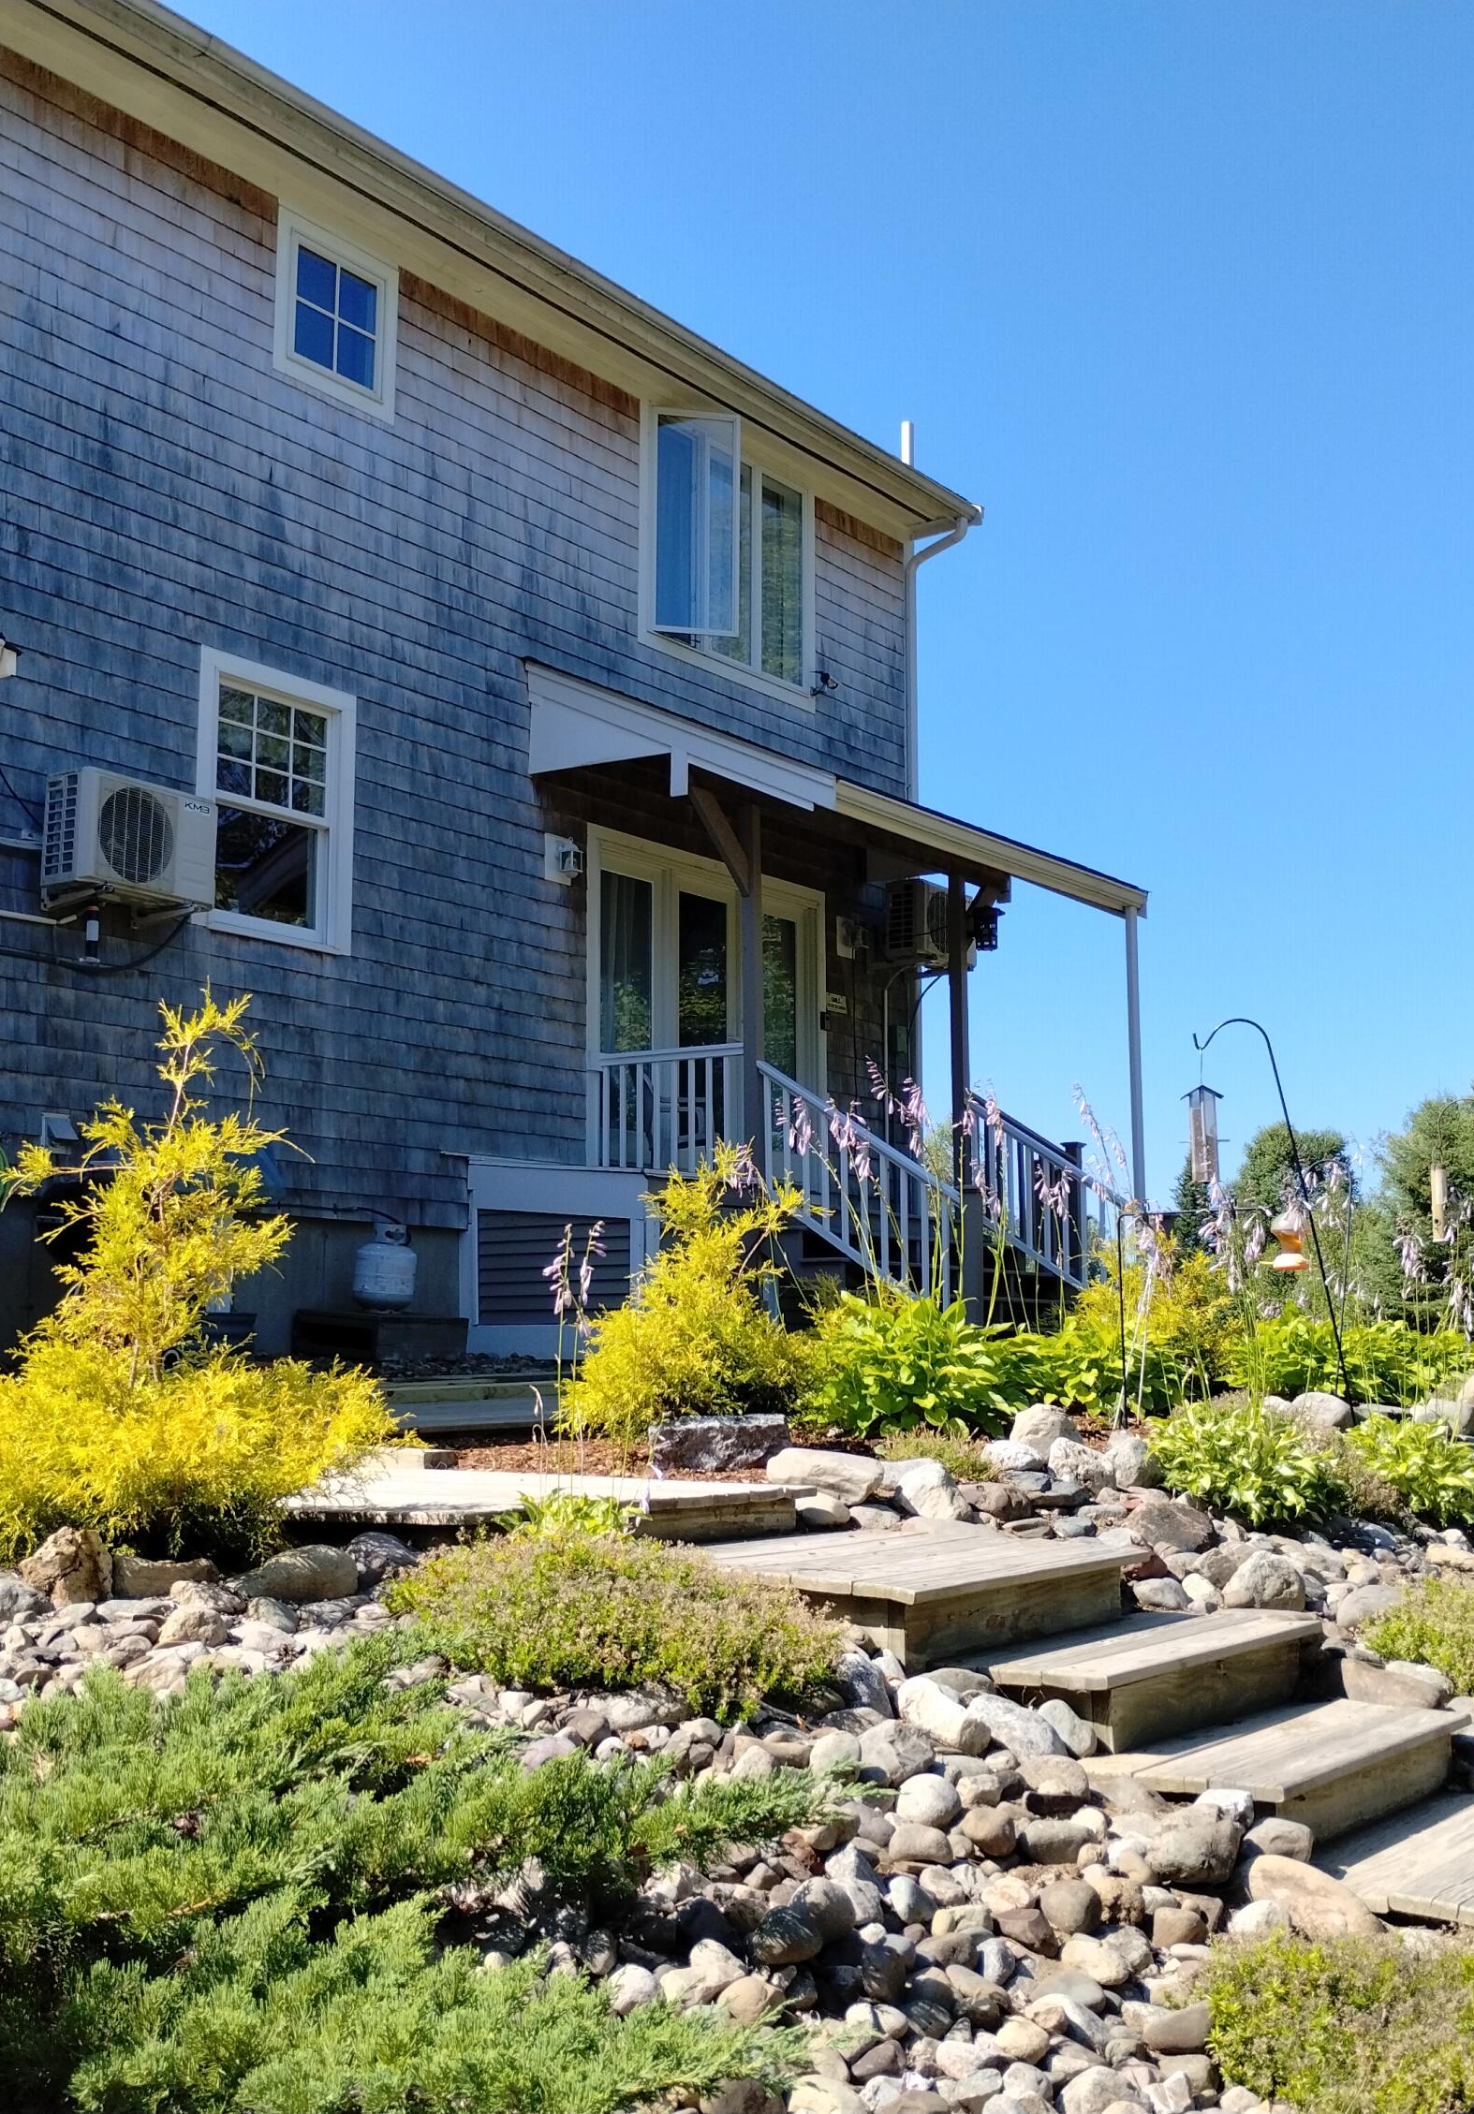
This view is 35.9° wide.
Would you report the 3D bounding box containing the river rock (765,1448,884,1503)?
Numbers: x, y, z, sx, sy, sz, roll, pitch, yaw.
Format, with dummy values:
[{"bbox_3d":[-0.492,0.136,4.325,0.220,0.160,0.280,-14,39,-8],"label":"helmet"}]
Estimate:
[{"bbox_3d":[0.244,1.176,6.400,0.330,0.150,0.210,0,-8,2],"label":"river rock"}]

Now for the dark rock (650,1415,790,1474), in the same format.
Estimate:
[{"bbox_3d":[-0.064,1.516,8.900,0.540,0.210,0.320,0,-9,0],"label":"dark rock"}]

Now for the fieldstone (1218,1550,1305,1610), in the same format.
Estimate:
[{"bbox_3d":[1.155,1.158,5.000,0.190,0.140,0.165,-2,-8,13],"label":"fieldstone"}]

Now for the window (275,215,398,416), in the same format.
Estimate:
[{"bbox_3d":[-2.146,-3.991,12.280,0.100,0.910,0.860,-7,-11,36],"label":"window"}]

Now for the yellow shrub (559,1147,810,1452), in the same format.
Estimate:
[{"bbox_3d":[-0.222,1.024,9.600,1.050,1.270,1.000,0,-9,-1],"label":"yellow shrub"}]

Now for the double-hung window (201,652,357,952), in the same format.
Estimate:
[{"bbox_3d":[-2.338,-1.282,11.606,0.060,1.410,1.050,-7,-11,36],"label":"double-hung window"}]

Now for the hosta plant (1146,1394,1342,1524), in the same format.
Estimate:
[{"bbox_3d":[1.323,1.053,5.900,0.500,0.330,0.480,-2,-8,12],"label":"hosta plant"}]

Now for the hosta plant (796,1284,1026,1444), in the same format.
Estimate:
[{"bbox_3d":[0.770,1.319,9.800,0.990,0.640,0.920,-1,-9,4],"label":"hosta plant"}]

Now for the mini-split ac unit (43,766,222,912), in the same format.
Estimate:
[{"bbox_3d":[-2.849,-1.002,10.750,0.300,0.540,0.780,-6,-10,32],"label":"mini-split ac unit"}]

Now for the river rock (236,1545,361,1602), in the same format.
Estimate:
[{"bbox_3d":[-0.791,0.934,4.100,0.230,0.115,0.170,1,-8,-11],"label":"river rock"}]

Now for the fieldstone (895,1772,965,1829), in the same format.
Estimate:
[{"bbox_3d":[0.297,1.143,3.500,0.100,0.088,0.090,-1,-8,5],"label":"fieldstone"}]

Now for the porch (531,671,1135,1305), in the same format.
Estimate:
[{"bbox_3d":[0.913,-0.168,13.874,2.500,4.080,3.820,-6,-9,35],"label":"porch"}]

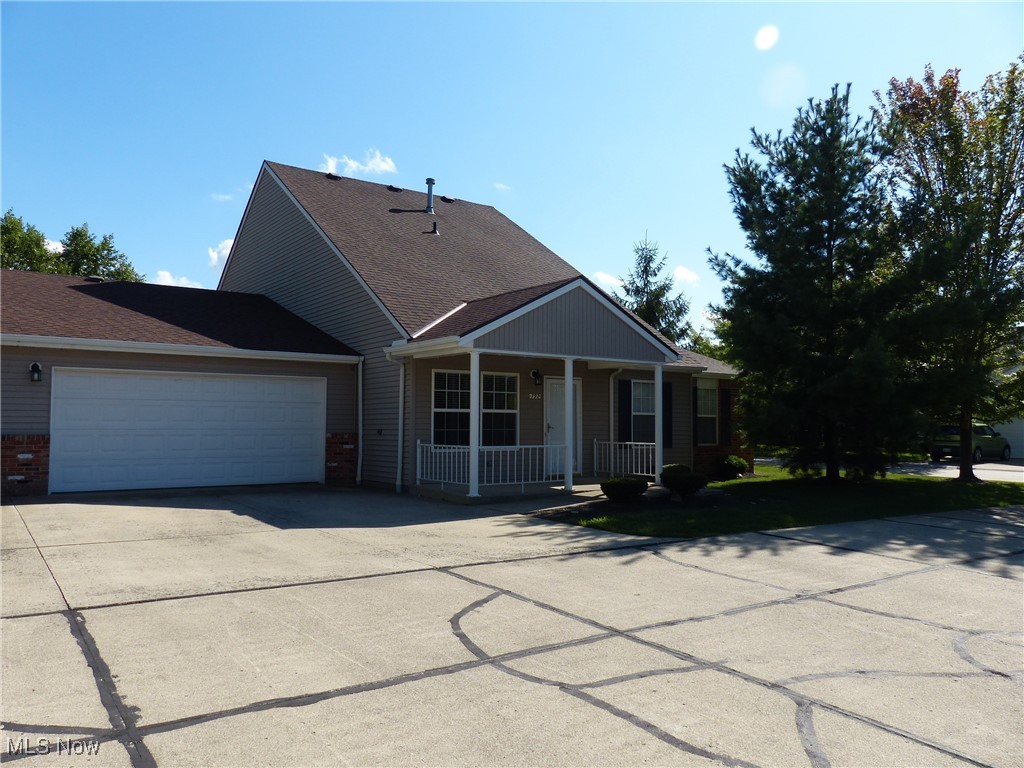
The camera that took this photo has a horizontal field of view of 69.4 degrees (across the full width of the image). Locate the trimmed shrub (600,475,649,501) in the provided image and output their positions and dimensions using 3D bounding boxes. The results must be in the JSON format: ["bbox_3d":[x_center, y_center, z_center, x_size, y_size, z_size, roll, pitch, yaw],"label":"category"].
[{"bbox_3d":[1.920,1.780,12.600,0.820,0.480,0.800,0,-3,0],"label":"trimmed shrub"}]

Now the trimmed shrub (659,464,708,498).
[{"bbox_3d":[3.080,1.750,13.300,0.900,0.620,0.850,0,-3,0],"label":"trimmed shrub"}]

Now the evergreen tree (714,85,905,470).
[{"bbox_3d":[8.050,-2.830,19.850,5.400,10.650,5.300,0,-3,0],"label":"evergreen tree"}]

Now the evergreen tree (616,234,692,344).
[{"bbox_3d":[6.420,-1.700,33.300,4.500,10.200,4.500,0,-3,0],"label":"evergreen tree"}]

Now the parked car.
[{"bbox_3d":[20.100,2.580,32.500,4.150,1.620,1.800,2,-4,-37],"label":"parked car"}]

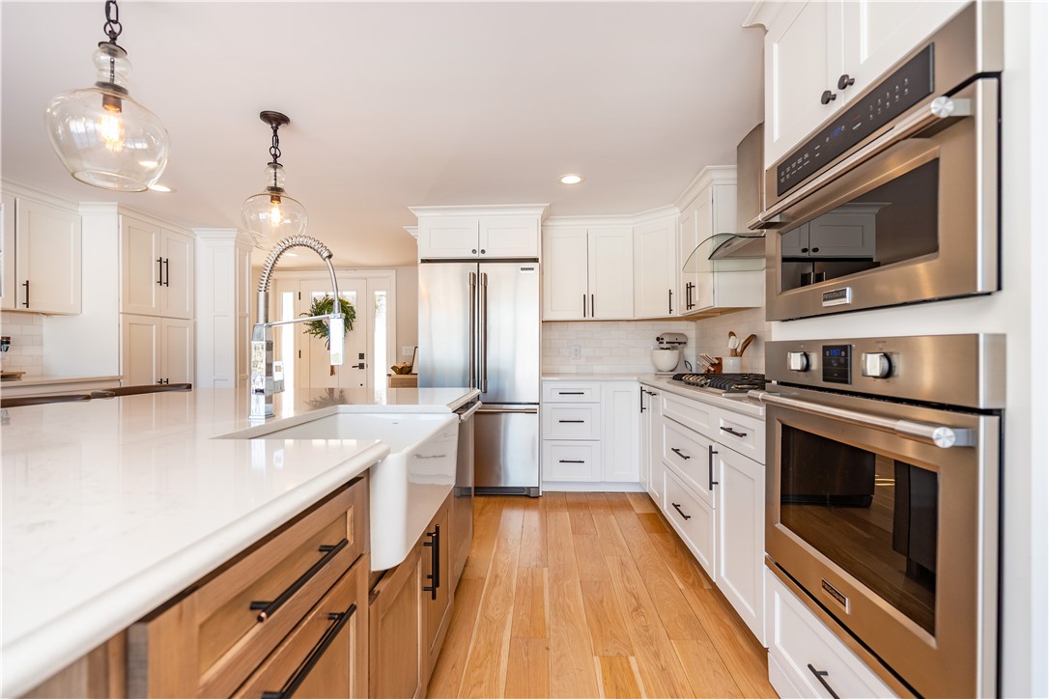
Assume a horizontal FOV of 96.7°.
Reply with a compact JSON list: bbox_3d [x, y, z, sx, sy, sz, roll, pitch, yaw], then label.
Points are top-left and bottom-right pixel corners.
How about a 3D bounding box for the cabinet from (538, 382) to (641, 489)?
[{"bbox_3d":[0.532,0.671,3.922,0.760,0.885,0.615,0,0,2],"label":"cabinet"}]

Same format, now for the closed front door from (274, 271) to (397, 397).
[{"bbox_3d":[-2.586,0.039,6.338,1.734,2.187,0.130,0,0,2],"label":"closed front door"}]

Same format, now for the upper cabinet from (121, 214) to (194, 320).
[{"bbox_3d":[-3.439,-0.661,4.019,0.610,0.782,0.754,0,0,2],"label":"upper cabinet"}]

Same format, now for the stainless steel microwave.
[{"bbox_3d":[1.025,-0.346,1.163,0.560,0.504,0.756,0,0,2],"label":"stainless steel microwave"}]

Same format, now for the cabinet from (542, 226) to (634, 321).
[{"bbox_3d":[0.535,-0.638,4.041,0.760,0.801,0.335,0,0,2],"label":"cabinet"}]

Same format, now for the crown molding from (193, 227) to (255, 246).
[{"bbox_3d":[-2.812,-1.034,4.371,0.410,0.135,0.300,0,0,2],"label":"crown molding"}]

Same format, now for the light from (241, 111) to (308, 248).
[{"bbox_3d":[-1.217,-0.824,2.274,0.294,0.625,0.294,0,0,2],"label":"light"}]

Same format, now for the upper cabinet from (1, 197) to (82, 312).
[{"bbox_3d":[-3.540,-0.639,3.308,0.320,0.750,0.500,0,0,2],"label":"upper cabinet"}]

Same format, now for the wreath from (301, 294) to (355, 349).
[{"bbox_3d":[-2.582,-0.375,6.090,0.710,0.690,0.160,0,0,2],"label":"wreath"}]

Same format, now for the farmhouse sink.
[{"bbox_3d":[-0.502,0.365,1.416,0.470,0.252,0.750,0,0,2],"label":"farmhouse sink"}]

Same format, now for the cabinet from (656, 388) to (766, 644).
[{"bbox_3d":[1.158,0.654,2.242,0.610,0.812,1.360,0,0,2],"label":"cabinet"}]

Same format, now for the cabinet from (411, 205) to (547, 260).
[{"bbox_3d":[-0.334,-0.899,3.915,1.020,0.403,0.650,0,0,2],"label":"cabinet"}]

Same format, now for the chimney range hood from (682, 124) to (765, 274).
[{"bbox_3d":[1.227,-0.808,2.465,0.505,0.650,0.900,0,0,2],"label":"chimney range hood"}]

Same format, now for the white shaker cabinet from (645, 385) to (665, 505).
[{"bbox_3d":[1.194,0.656,3.111,0.610,0.812,0.400,0,0,2],"label":"white shaker cabinet"}]

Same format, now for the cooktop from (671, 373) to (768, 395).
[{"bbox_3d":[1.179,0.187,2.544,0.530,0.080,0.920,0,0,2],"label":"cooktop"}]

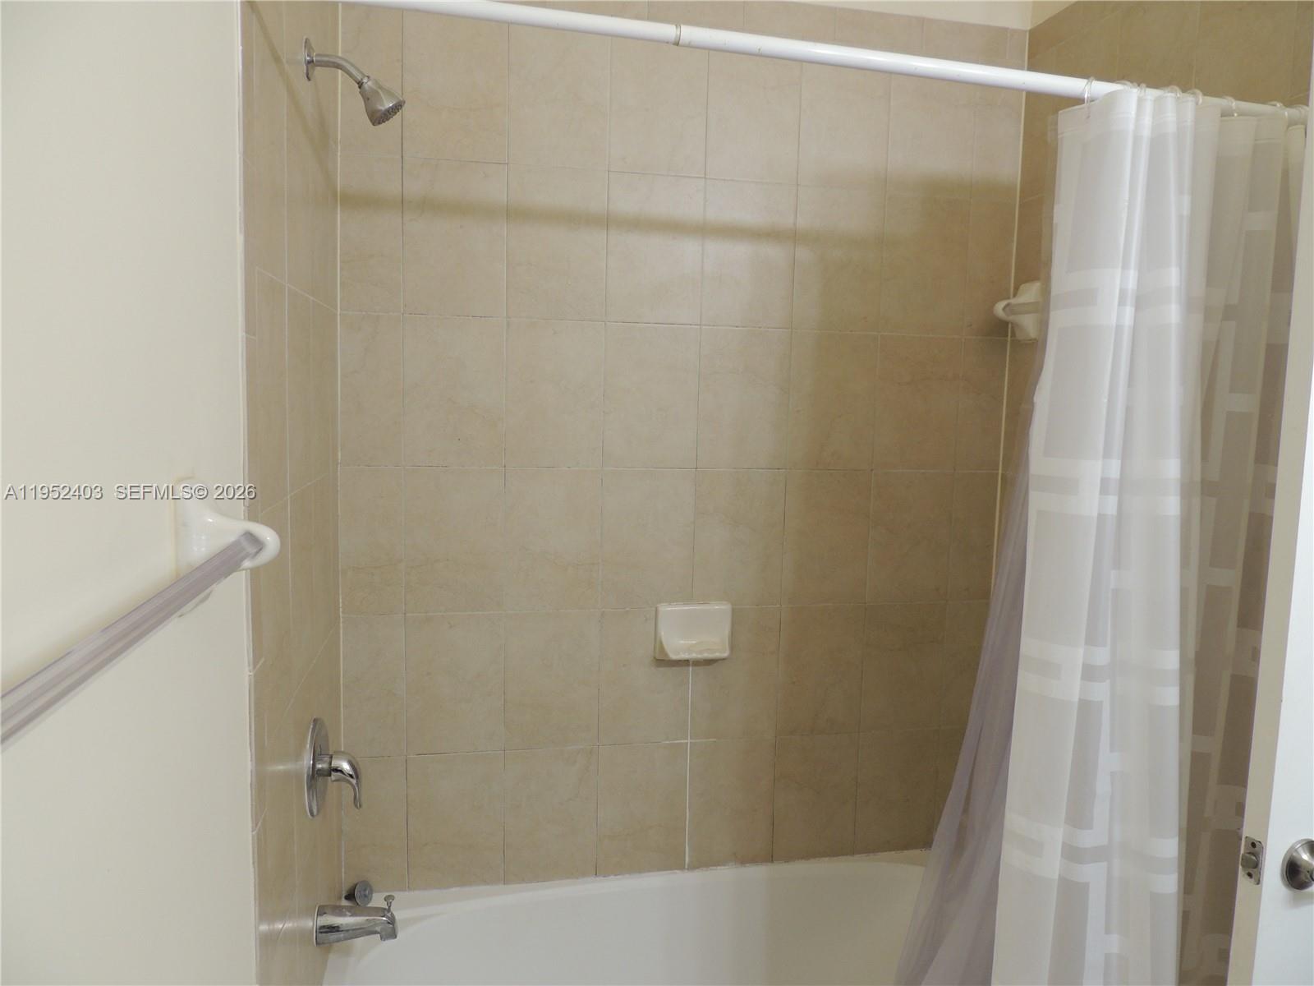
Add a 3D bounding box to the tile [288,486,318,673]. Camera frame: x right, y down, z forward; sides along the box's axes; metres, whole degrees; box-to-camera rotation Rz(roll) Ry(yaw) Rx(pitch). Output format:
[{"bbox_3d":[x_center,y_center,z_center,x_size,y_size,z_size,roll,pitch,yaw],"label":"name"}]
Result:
[{"bbox_3d":[-0.560,0.147,1.436,0.009,0.302,0.201,0,7,-12],"label":"tile"}]

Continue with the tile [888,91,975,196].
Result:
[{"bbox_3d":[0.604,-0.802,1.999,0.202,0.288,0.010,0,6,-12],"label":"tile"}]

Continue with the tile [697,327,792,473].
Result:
[{"bbox_3d":[0.191,-0.205,2.002,0.204,0.306,0.010,0,6,-11],"label":"tile"}]

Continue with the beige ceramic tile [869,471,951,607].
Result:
[{"bbox_3d":[0.581,0.101,2.091,0.202,0.303,0.010,0,6,-11],"label":"beige ceramic tile"}]

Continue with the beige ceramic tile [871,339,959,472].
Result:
[{"bbox_3d":[0.589,-0.201,2.061,0.201,0.302,0.009,0,7,-12],"label":"beige ceramic tile"}]

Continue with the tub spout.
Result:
[{"bbox_3d":[-0.520,0.738,1.585,0.134,0.084,0.057,0,6,-12],"label":"tub spout"}]

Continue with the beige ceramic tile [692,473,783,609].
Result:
[{"bbox_3d":[0.182,0.100,2.010,0.202,0.303,0.010,0,6,-11],"label":"beige ceramic tile"}]

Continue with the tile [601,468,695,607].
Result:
[{"bbox_3d":[-0.018,0.101,1.995,0.204,0.306,0.010,0,6,-11],"label":"tile"}]

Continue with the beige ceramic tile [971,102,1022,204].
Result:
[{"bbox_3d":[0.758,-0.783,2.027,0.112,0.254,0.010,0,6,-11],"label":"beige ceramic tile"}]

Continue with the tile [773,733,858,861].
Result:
[{"bbox_3d":[0.366,0.708,2.123,0.201,0.302,0.009,0,7,-12],"label":"tile"}]

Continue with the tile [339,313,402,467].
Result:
[{"bbox_3d":[-0.571,-0.204,1.825,0.119,0.302,0.009,0,7,-12],"label":"tile"}]

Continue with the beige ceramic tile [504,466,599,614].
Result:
[{"bbox_3d":[-0.218,0.099,1.929,0.202,0.303,0.010,0,6,-11],"label":"beige ceramic tile"}]

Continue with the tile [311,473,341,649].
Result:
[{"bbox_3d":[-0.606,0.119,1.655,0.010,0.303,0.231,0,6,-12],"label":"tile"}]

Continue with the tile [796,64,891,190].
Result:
[{"bbox_3d":[0.408,-0.818,1.976,0.204,0.306,0.010,0,6,-11],"label":"tile"}]

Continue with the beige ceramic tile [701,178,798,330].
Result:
[{"bbox_3d":[0.197,-0.507,1.949,0.202,0.303,0.010,0,6,-12],"label":"beige ceramic tile"}]

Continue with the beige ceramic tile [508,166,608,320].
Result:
[{"bbox_3d":[-0.203,-0.506,1.865,0.201,0.302,0.009,0,7,-12],"label":"beige ceramic tile"}]

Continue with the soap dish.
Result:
[{"bbox_3d":[0.087,0.310,1.977,0.166,0.127,0.069,0,6,-12],"label":"soap dish"}]

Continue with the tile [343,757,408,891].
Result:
[{"bbox_3d":[-0.600,0.710,1.947,0.125,0.301,0.010,0,6,-11],"label":"tile"}]

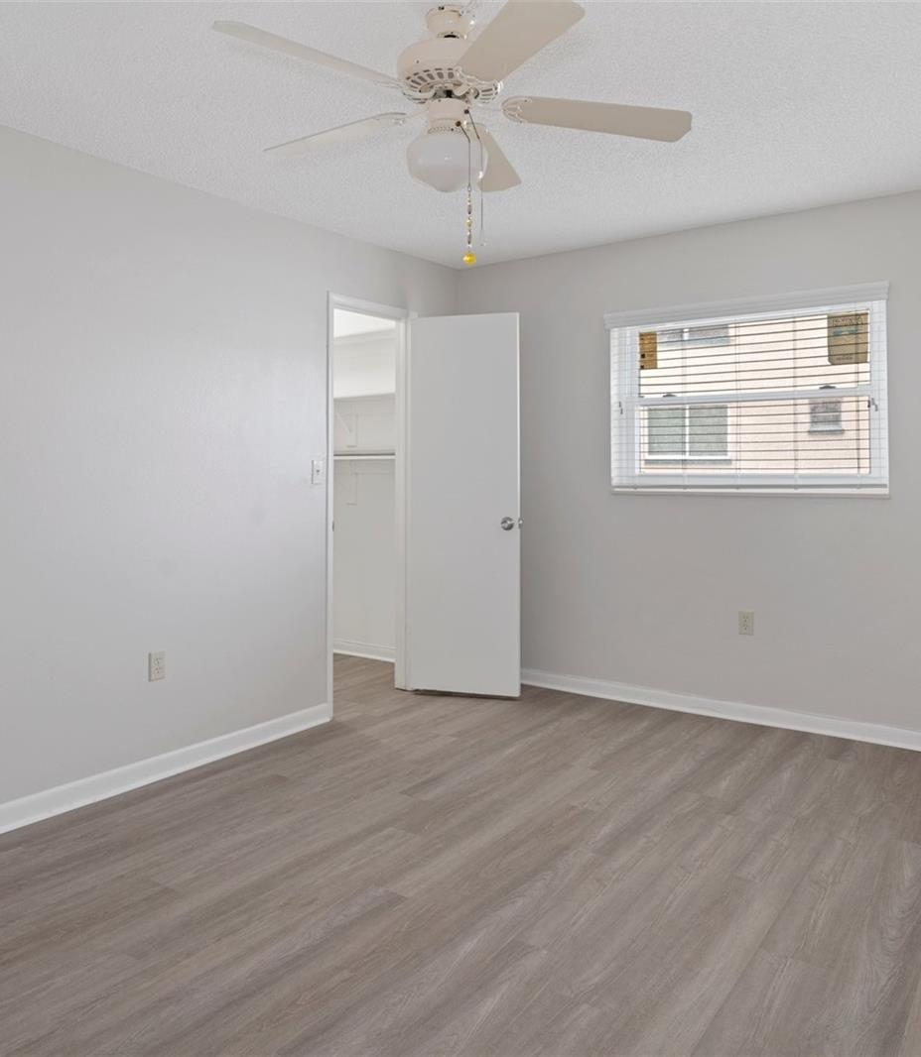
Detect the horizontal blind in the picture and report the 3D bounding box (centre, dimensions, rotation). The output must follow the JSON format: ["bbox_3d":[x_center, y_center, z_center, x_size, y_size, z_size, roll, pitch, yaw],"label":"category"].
[{"bbox_3d":[1.335,-0.642,3.880,1.340,0.920,0.070,0,2,34],"label":"horizontal blind"}]

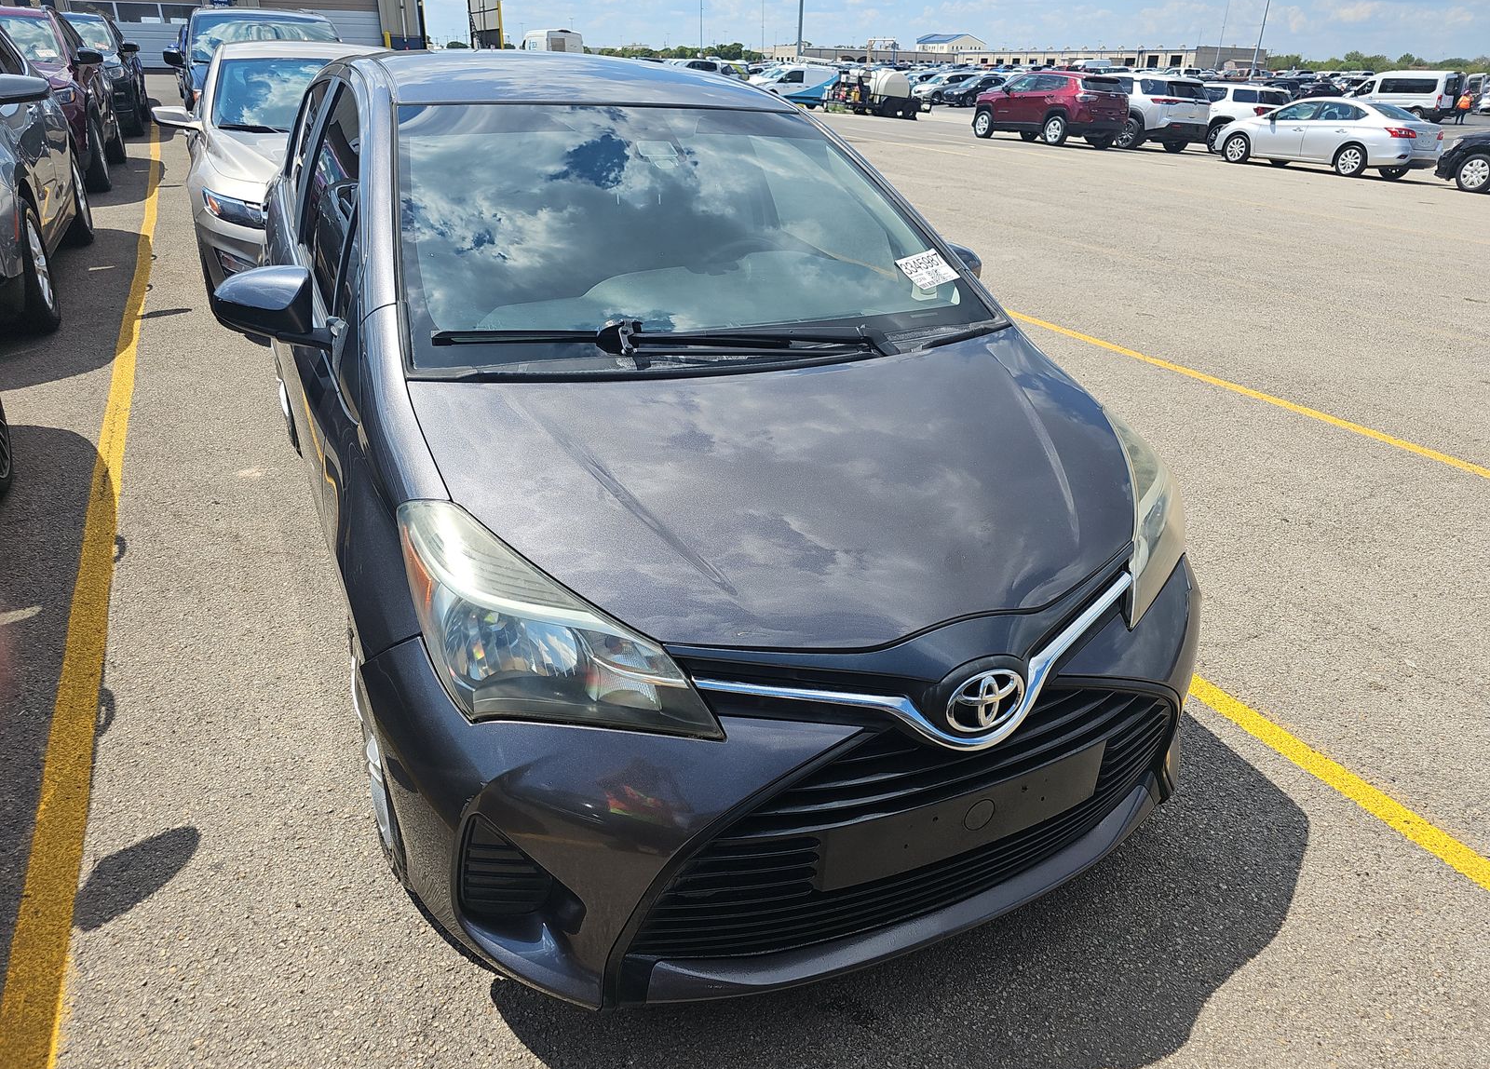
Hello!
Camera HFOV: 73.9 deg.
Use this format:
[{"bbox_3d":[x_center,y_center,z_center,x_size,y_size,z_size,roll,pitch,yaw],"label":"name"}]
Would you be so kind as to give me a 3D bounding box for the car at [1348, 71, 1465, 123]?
[{"bbox_3d":[36.300,-24.300,54.900,2.060,2.500,5.850,-13,29,-27],"label":"car"}]

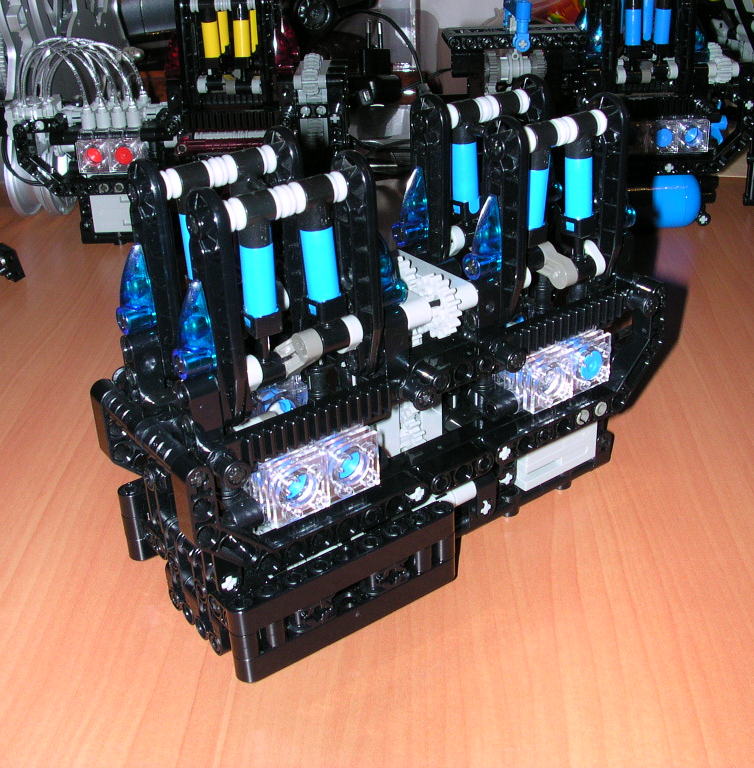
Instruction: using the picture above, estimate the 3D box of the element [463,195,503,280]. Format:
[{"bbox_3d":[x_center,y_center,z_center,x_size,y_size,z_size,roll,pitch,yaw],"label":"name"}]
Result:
[{"bbox_3d":[0.029,-0.040,0.299,0.008,0.024,0.008,-21,34,-30],"label":"element"}]

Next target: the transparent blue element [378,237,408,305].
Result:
[{"bbox_3d":[0.003,-0.030,0.283,0.009,0.024,0.008,-21,33,-31],"label":"transparent blue element"}]

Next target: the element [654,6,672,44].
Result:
[{"bbox_3d":[0.143,-0.179,0.549,0.008,0.018,0.008,-4,29,0],"label":"element"}]

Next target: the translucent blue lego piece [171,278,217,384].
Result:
[{"bbox_3d":[-0.043,-0.013,0.254,0.009,0.024,0.008,-21,33,-31],"label":"translucent blue lego piece"}]

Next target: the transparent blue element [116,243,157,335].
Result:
[{"bbox_3d":[-0.062,-0.024,0.277,0.008,0.024,0.008,-21,34,-30],"label":"transparent blue element"}]

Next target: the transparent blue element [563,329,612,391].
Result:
[{"bbox_3d":[0.065,-0.006,0.340,0.016,0.017,0.005,-21,33,-31],"label":"transparent blue element"}]

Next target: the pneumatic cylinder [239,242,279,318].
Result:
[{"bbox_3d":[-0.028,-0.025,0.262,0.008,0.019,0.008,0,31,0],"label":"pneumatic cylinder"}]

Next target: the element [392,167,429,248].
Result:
[{"bbox_3d":[0.010,-0.052,0.322,0.008,0.024,0.008,-21,34,-30],"label":"element"}]

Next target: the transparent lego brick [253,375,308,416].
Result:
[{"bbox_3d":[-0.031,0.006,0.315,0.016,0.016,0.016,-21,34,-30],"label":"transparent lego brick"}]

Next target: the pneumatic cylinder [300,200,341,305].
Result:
[{"bbox_3d":[-0.014,-0.032,0.267,0.008,0.026,0.008,-4,24,2],"label":"pneumatic cylinder"}]

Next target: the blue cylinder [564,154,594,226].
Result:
[{"bbox_3d":[0.058,-0.057,0.314,0.008,0.018,0.008,-4,25,2],"label":"blue cylinder"}]

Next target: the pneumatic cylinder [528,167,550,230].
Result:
[{"bbox_3d":[0.044,-0.052,0.307,0.008,0.018,0.008,-1,30,0],"label":"pneumatic cylinder"}]

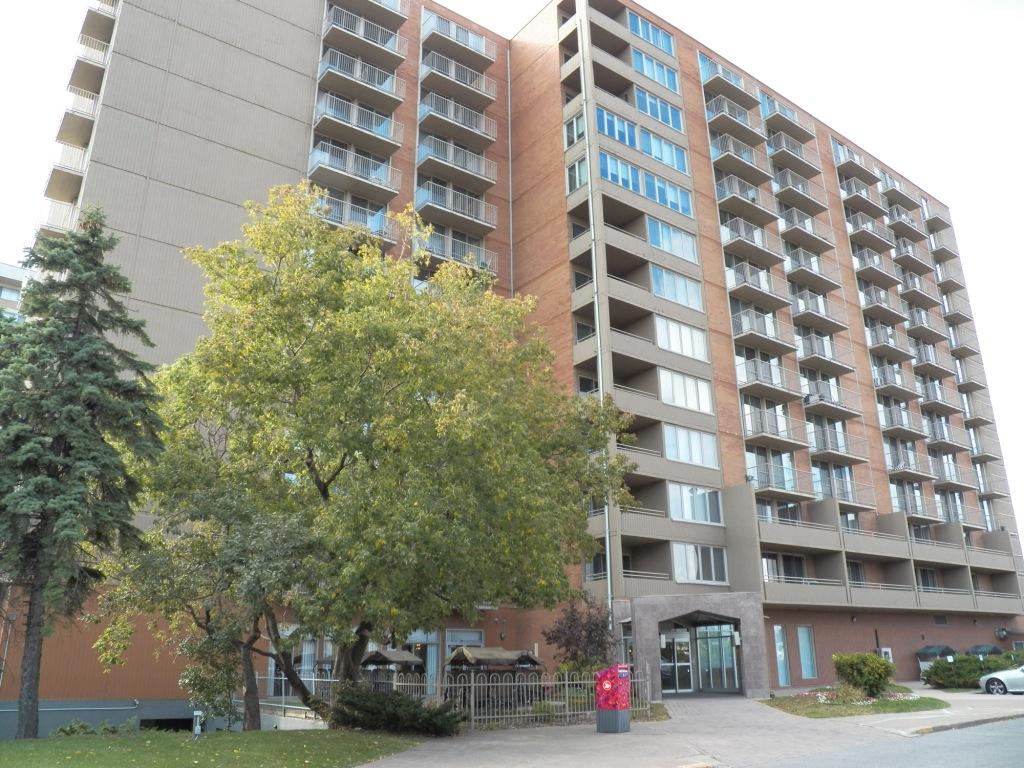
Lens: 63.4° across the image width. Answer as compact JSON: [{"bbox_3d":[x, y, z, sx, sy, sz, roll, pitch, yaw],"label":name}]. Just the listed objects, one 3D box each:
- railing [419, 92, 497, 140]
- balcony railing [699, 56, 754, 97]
[{"bbox_3d":[-2.785,-13.675,43.127,4.000,1.120,1.030,14,-24,-35],"label":"railing"},{"bbox_3d":[12.713,-17.207,47.764,3.953,1.197,1.052,14,-24,-35],"label":"balcony railing"}]

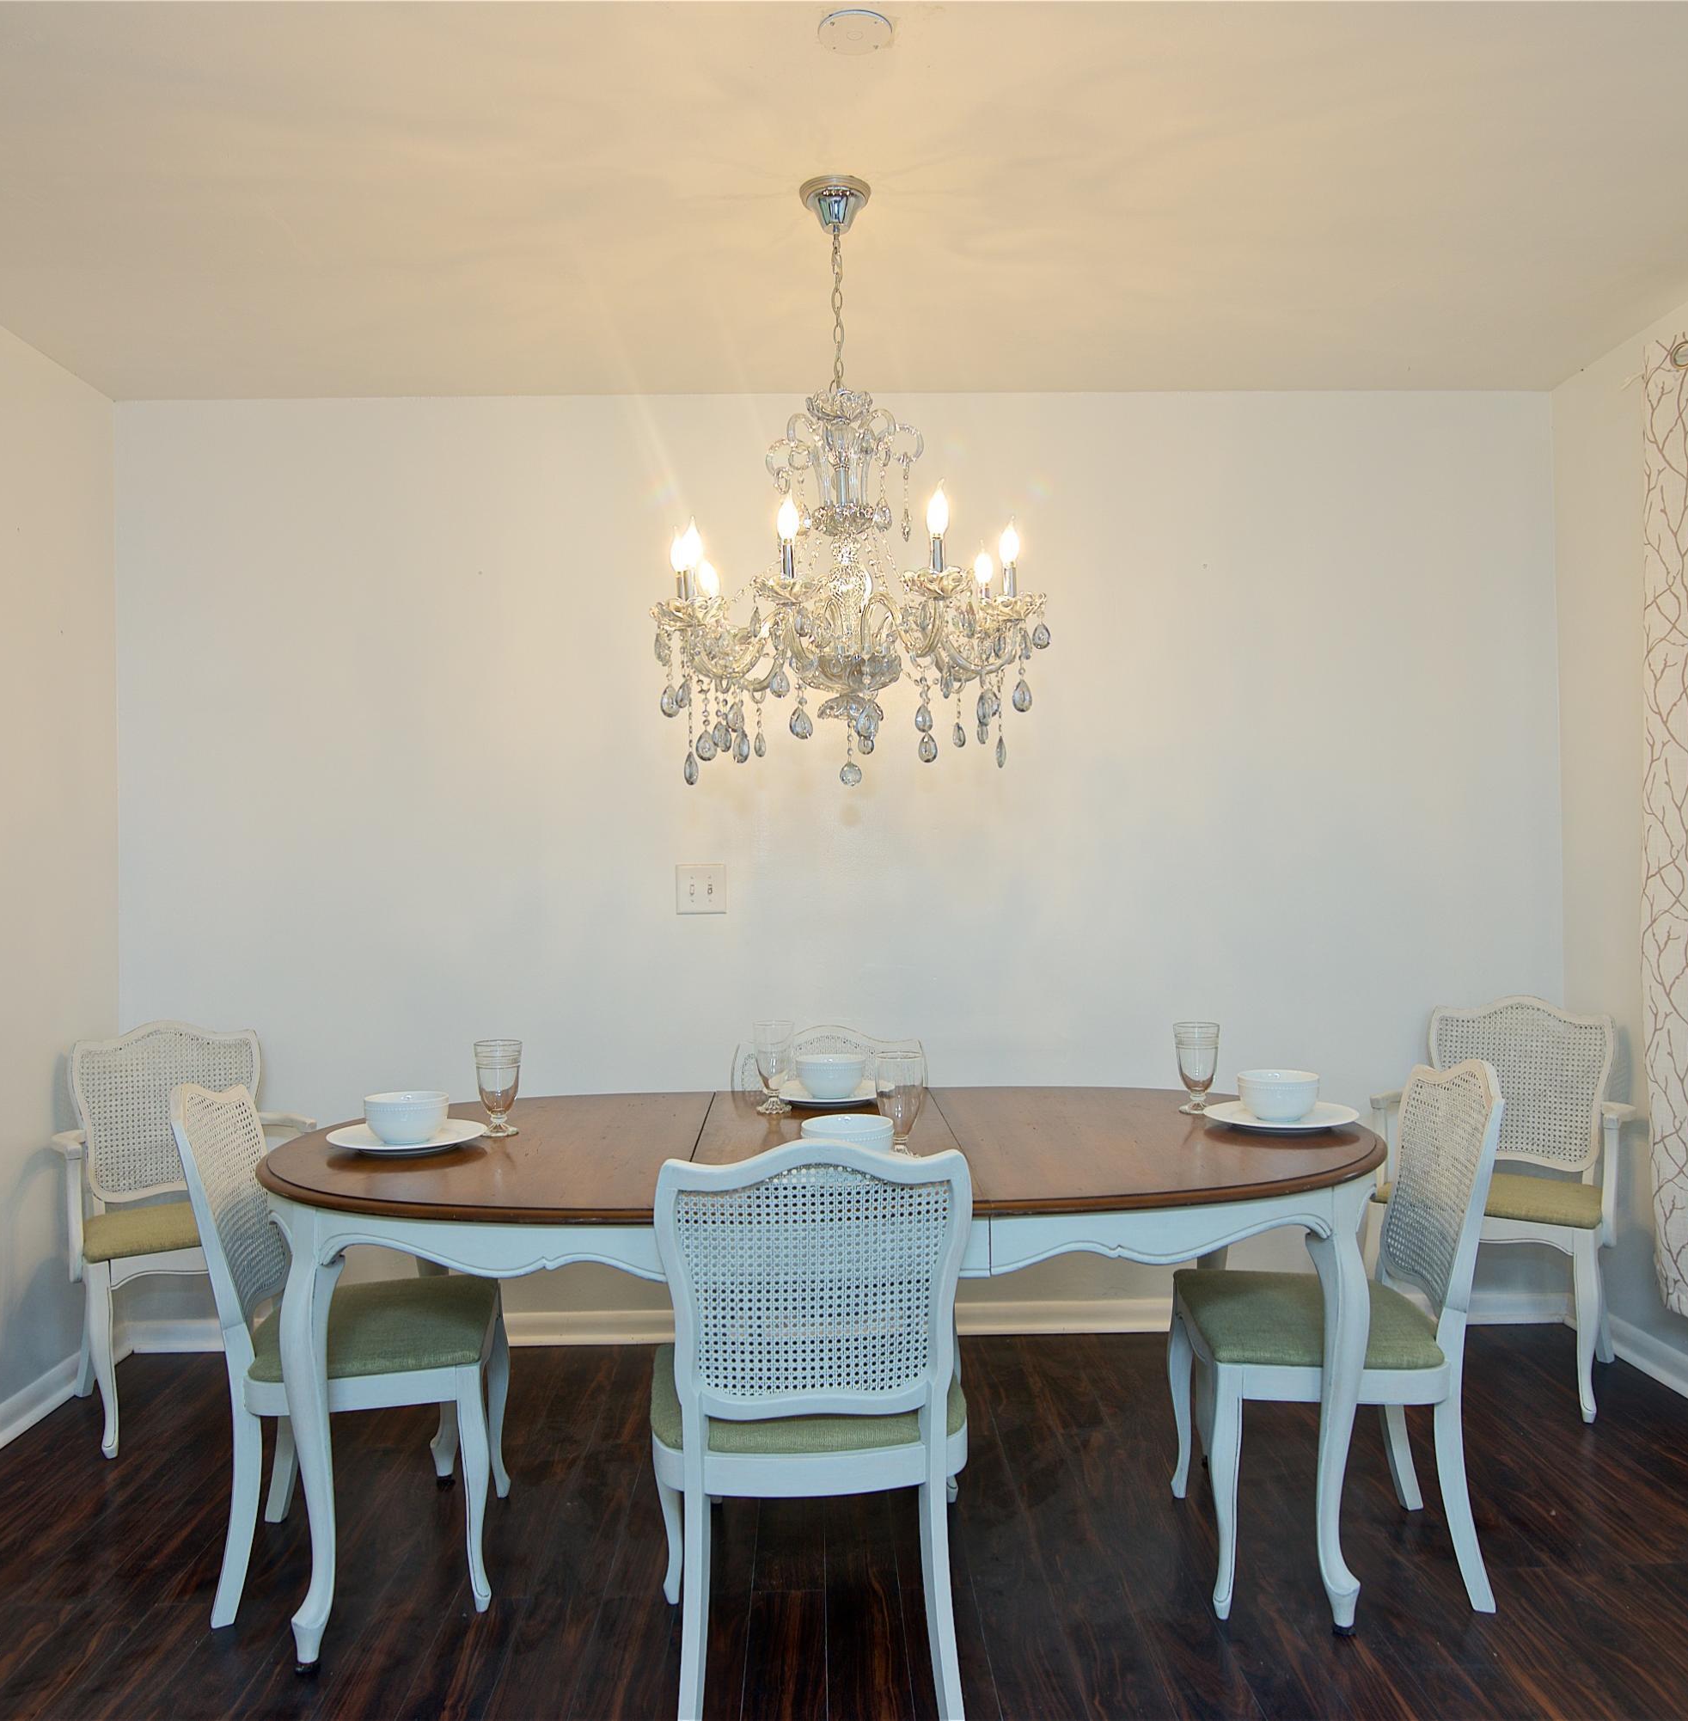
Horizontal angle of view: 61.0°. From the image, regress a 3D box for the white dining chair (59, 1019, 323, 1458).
[{"bbox_3d":[-1.521,0.823,3.335,0.550,0.870,0.536,-1,0,-35],"label":"white dining chair"}]

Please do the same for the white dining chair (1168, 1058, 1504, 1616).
[{"bbox_3d":[0.866,0.785,2.514,0.545,0.868,0.485,-1,0,4],"label":"white dining chair"}]

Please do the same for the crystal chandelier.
[{"bbox_3d":[0.000,-0.670,2.568,0.700,1.074,0.700,-1,0,-1],"label":"crystal chandelier"}]

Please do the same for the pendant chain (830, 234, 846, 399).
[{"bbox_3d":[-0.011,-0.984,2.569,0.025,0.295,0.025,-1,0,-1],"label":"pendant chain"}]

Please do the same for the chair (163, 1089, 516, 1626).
[{"bbox_3d":[-0.874,0.812,2.544,0.545,0.868,0.485,-1,0,-9],"label":"chair"}]

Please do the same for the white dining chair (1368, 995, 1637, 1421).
[{"bbox_3d":[1.570,0.776,3.419,0.550,0.870,0.536,-1,0,36],"label":"white dining chair"}]

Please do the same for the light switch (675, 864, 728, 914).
[{"bbox_3d":[-0.366,0.078,3.692,0.122,0.122,0.014,-1,0,-1],"label":"light switch"}]

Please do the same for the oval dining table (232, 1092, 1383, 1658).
[{"bbox_3d":[-0.022,0.861,2.554,1.940,0.745,1.000,-1,0,-1],"label":"oval dining table"}]

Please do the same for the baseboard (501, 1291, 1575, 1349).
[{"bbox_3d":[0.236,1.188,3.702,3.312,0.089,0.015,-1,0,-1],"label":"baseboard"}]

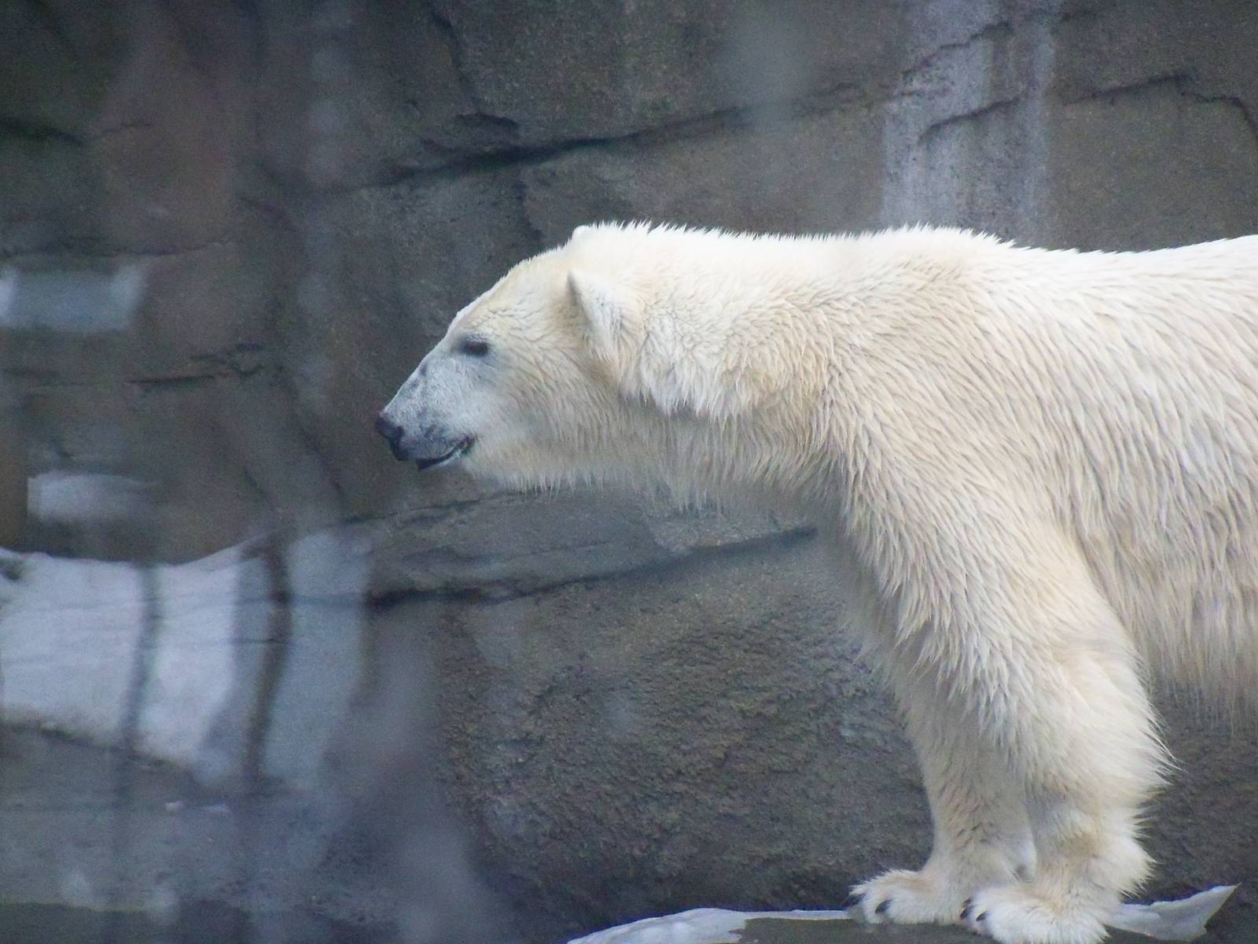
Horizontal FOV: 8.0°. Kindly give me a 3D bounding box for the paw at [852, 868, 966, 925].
[{"bbox_3d":[0.419,0.620,13.120,0.190,0.085,0.170,-1,7,-12],"label":"paw"}]

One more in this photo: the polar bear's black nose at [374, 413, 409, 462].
[{"bbox_3d":[-0.346,-0.050,13.070,0.050,0.062,0.068,-9,8,-5],"label":"polar bear's black nose"}]

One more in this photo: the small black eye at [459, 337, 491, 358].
[{"bbox_3d":[-0.223,-0.179,13.000,0.043,0.027,0.022,4,8,27],"label":"small black eye"}]

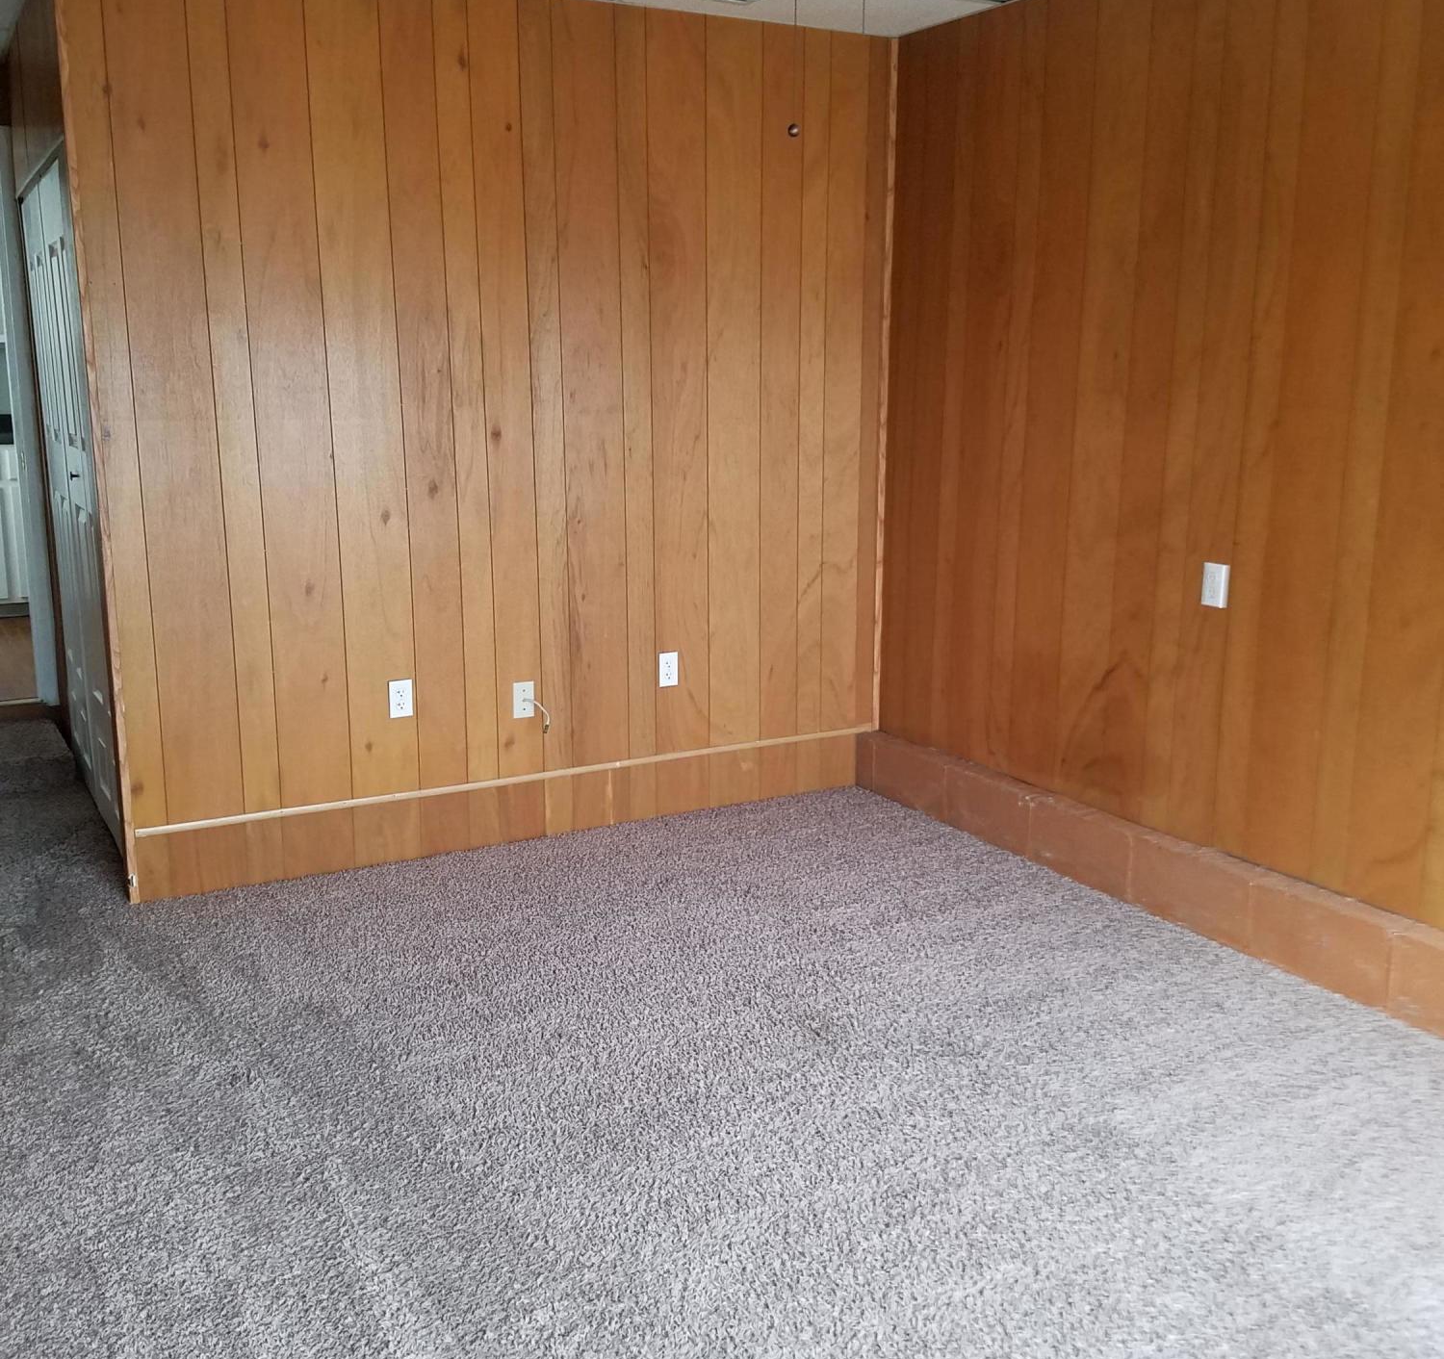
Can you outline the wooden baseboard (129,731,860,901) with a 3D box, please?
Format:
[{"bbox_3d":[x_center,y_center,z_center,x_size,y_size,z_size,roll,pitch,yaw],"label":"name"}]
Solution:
[{"bbox_3d":[-0.593,0.414,4.701,2.510,0.215,0.020,-7,15,-29],"label":"wooden baseboard"}]

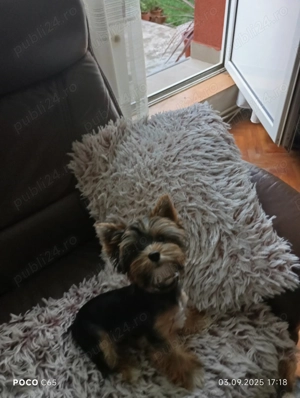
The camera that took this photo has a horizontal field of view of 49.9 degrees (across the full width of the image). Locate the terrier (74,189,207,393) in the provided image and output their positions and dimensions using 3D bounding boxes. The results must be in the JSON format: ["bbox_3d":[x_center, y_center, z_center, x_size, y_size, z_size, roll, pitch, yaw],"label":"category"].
[{"bbox_3d":[-0.029,0.186,0.538,0.255,0.310,0.155,-8,42,-4],"label":"terrier"}]

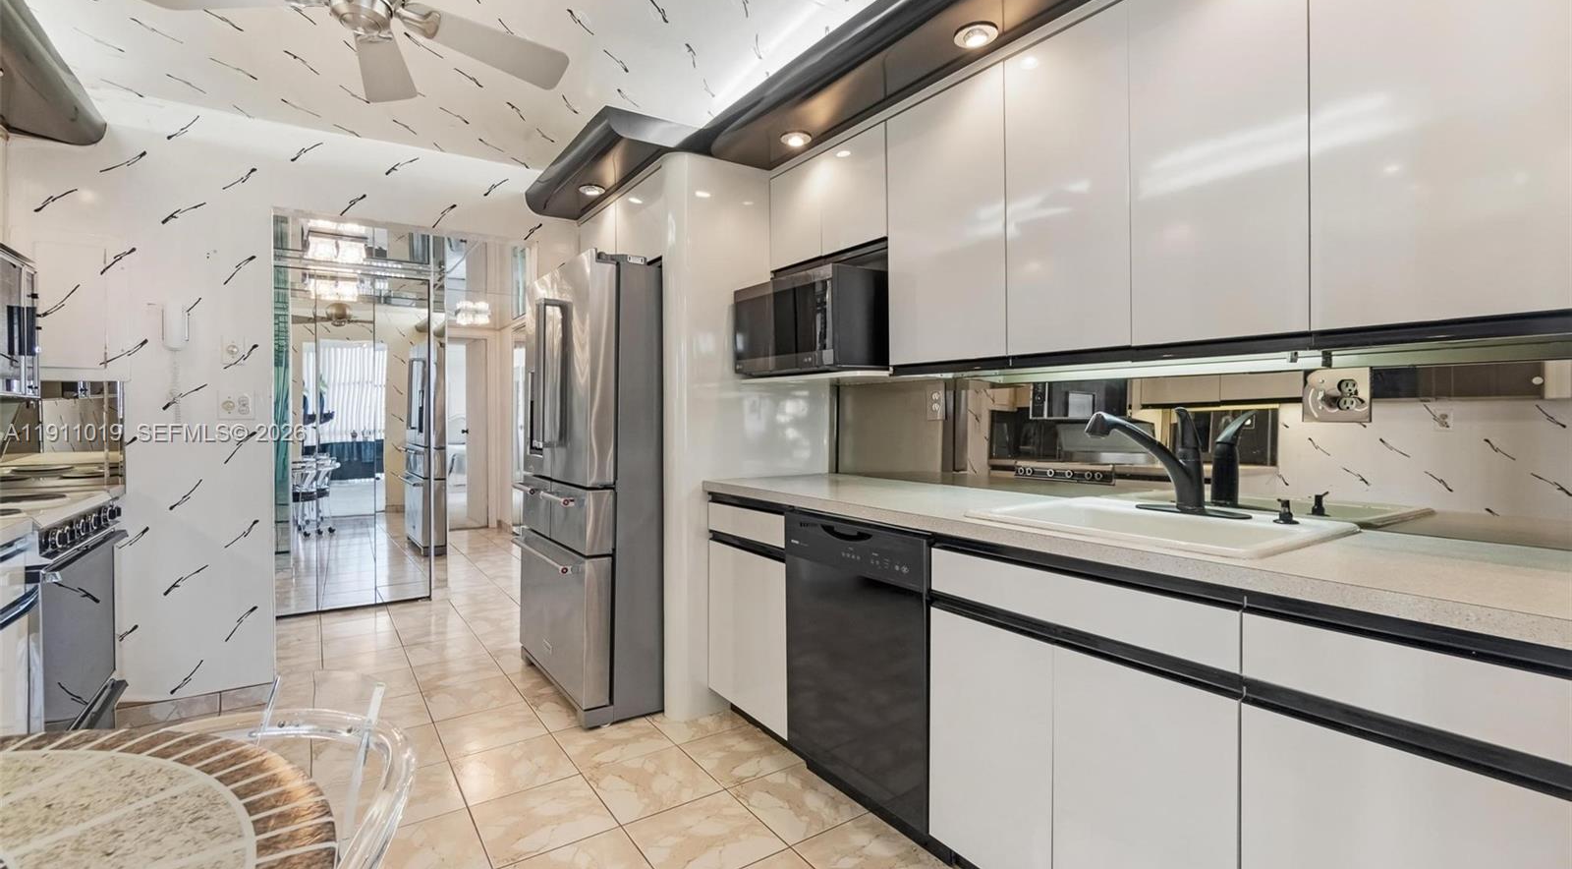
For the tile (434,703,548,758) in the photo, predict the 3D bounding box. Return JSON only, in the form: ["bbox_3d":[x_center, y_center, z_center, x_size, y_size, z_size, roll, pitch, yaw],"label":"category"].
[{"bbox_3d":[-1.101,1.101,2.443,0.331,0.010,0.335,-2,2,-34],"label":"tile"}]

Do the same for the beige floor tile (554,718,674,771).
[{"bbox_3d":[-0.627,1.112,2.372,0.337,0.012,0.337,-1,2,-36],"label":"beige floor tile"}]

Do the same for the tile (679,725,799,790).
[{"bbox_3d":[-0.142,1.098,2.252,0.331,0.010,0.335,-2,2,-34],"label":"tile"}]

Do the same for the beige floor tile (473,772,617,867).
[{"bbox_3d":[-0.711,1.123,1.916,0.337,0.012,0.337,-1,2,-36],"label":"beige floor tile"}]

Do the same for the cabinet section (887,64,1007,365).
[{"bbox_3d":[0.600,-0.627,2.074,0.320,0.803,0.458,-1,2,-36],"label":"cabinet section"}]

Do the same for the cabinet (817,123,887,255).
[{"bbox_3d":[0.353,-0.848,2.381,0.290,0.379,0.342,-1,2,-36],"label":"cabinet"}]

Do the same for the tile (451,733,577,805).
[{"bbox_3d":[-0.904,1.108,2.172,0.331,0.010,0.335,-2,2,-34],"label":"tile"}]

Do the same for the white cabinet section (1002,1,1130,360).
[{"bbox_3d":[0.832,-0.616,1.750,0.320,0.803,0.334,-1,2,-36],"label":"white cabinet section"}]

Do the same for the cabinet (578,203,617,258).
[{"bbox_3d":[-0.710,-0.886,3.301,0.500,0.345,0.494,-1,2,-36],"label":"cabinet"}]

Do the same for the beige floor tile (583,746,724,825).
[{"bbox_3d":[-0.429,1.118,2.100,0.337,0.012,0.337,-1,2,-36],"label":"beige floor tile"}]

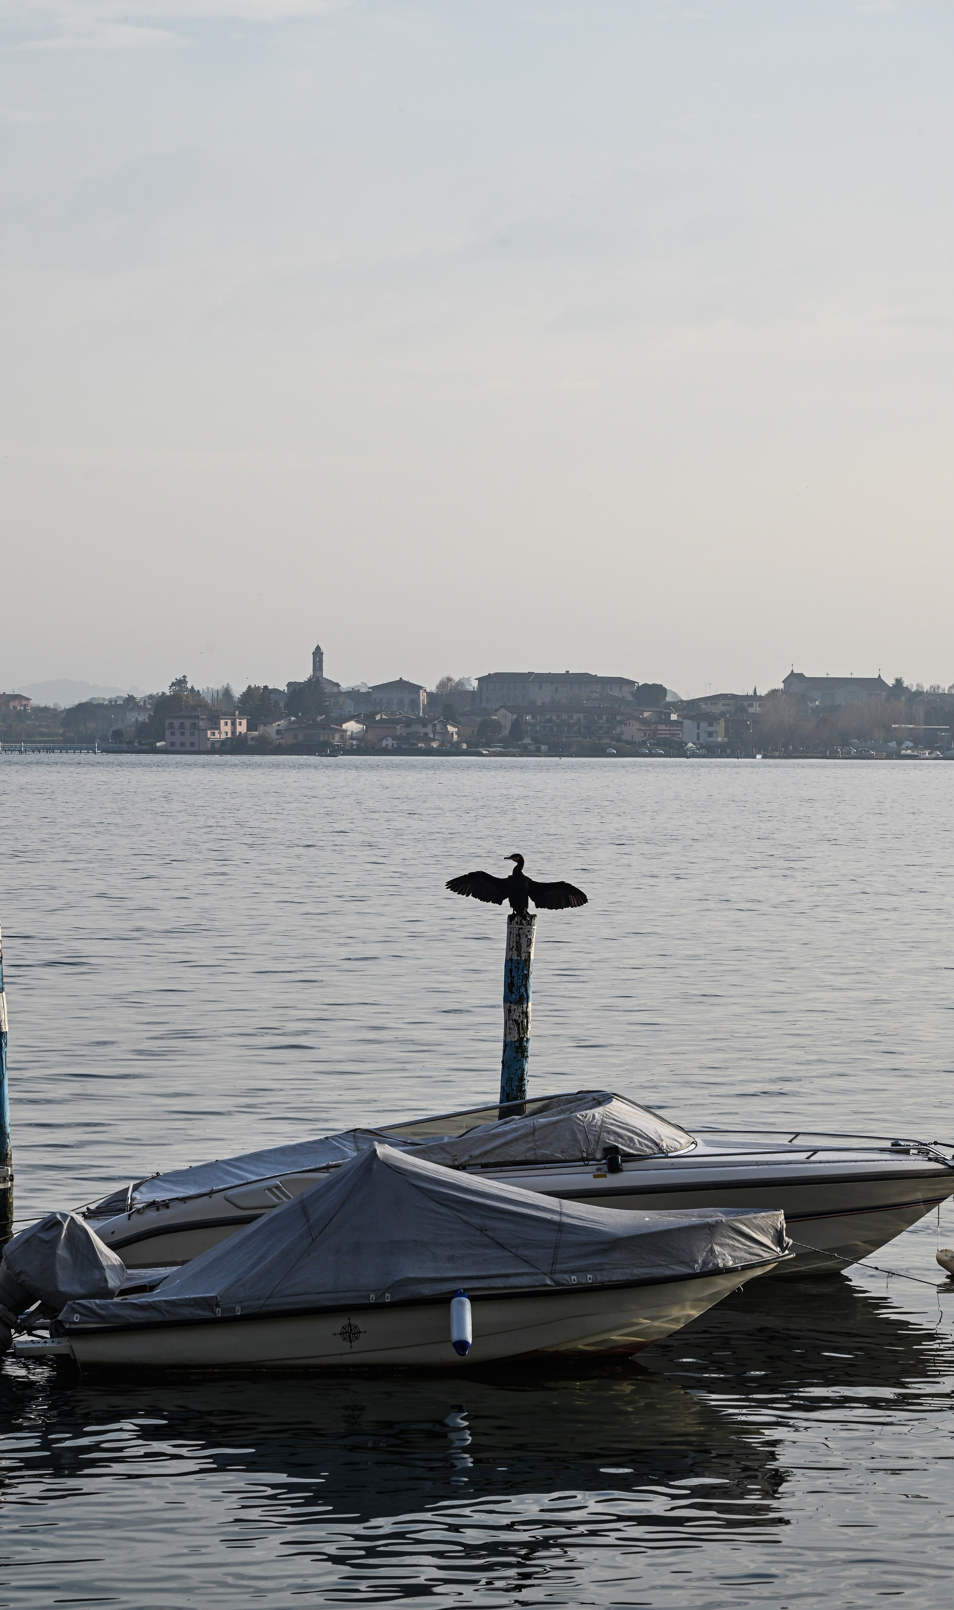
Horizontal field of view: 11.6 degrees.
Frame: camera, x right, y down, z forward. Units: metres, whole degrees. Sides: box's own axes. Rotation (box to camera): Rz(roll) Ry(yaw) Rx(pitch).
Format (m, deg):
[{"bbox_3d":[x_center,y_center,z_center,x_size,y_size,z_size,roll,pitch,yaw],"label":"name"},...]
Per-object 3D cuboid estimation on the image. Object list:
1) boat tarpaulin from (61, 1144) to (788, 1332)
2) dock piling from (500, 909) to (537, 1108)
[{"bbox_3d":[-0.320,2.920,32.300,4.950,1.170,1.900,0,1,-4],"label":"boat tarpaulin"},{"bbox_3d":[0.342,2.320,41.200,0.243,2.700,0.243,3,1,0],"label":"dock piling"}]

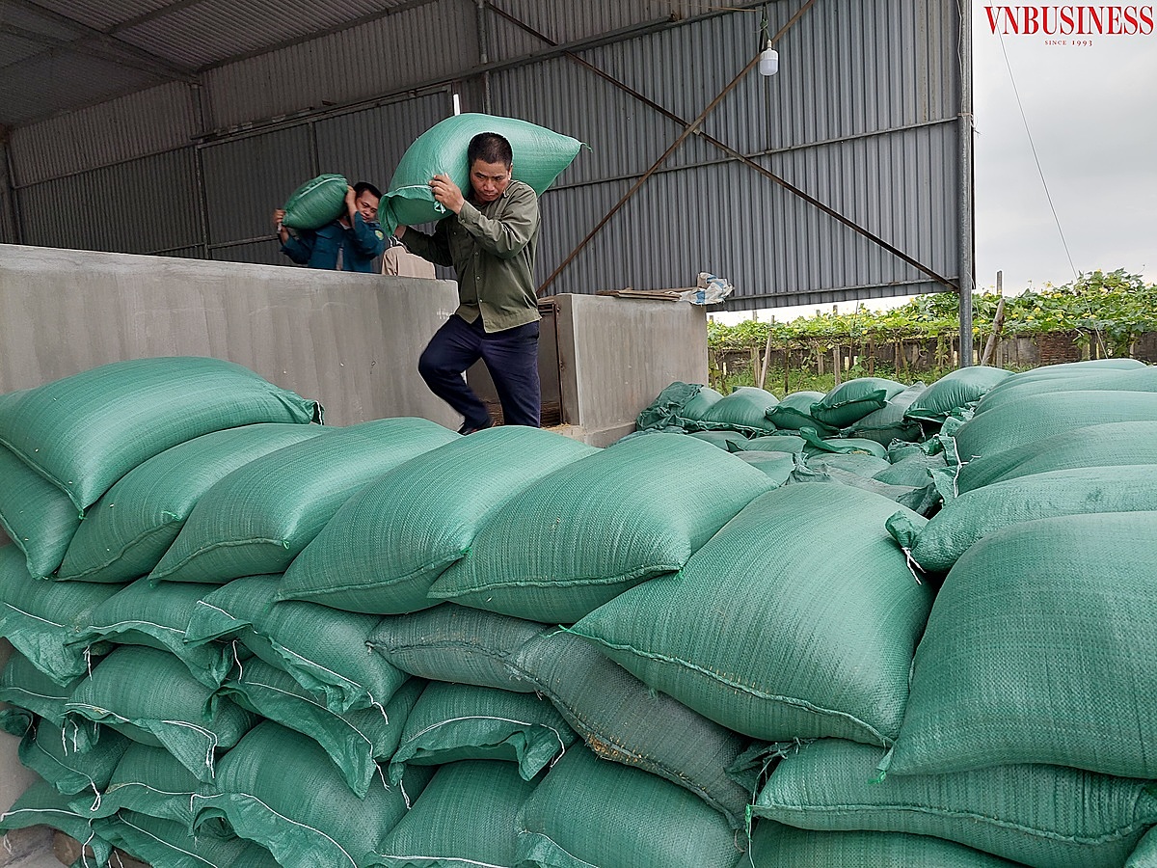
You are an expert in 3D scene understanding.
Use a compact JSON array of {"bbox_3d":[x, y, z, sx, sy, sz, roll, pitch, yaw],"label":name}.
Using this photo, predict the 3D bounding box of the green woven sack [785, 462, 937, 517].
[{"bbox_3d":[1.150,0.226,3.350,0.580,0.210,0.420,0,6,28],"label":"green woven sack"}]

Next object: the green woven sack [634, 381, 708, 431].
[{"bbox_3d":[0.568,-0.186,5.050,0.420,0.270,0.500,0,6,28],"label":"green woven sack"}]

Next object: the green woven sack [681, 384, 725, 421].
[{"bbox_3d":[0.809,-0.189,5.250,0.430,0.250,0.660,0,6,28],"label":"green woven sack"}]

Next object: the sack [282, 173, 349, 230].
[{"bbox_3d":[-1.698,-1.505,5.400,0.440,0.270,0.680,-32,19,-6],"label":"sack"}]

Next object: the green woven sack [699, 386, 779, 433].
[{"bbox_3d":[0.972,-0.159,5.000,0.430,0.250,0.660,0,6,28],"label":"green woven sack"}]

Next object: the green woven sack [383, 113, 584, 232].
[{"bbox_3d":[-0.364,-1.014,3.240,0.420,0.350,0.760,2,22,43],"label":"green woven sack"}]

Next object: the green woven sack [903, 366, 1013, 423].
[{"bbox_3d":[2.053,-0.231,4.420,0.430,0.250,0.660,0,6,28],"label":"green woven sack"}]

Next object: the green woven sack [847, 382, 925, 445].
[{"bbox_3d":[1.706,-0.138,4.600,0.430,0.250,0.660,0,6,28],"label":"green woven sack"}]

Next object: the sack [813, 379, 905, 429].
[{"bbox_3d":[1.583,-0.197,4.660,0.430,0.240,0.660,-12,1,29],"label":"sack"}]

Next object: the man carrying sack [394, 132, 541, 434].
[{"bbox_3d":[-0.379,-0.385,3.300,0.520,1.500,0.580,0,6,30],"label":"man carrying sack"}]

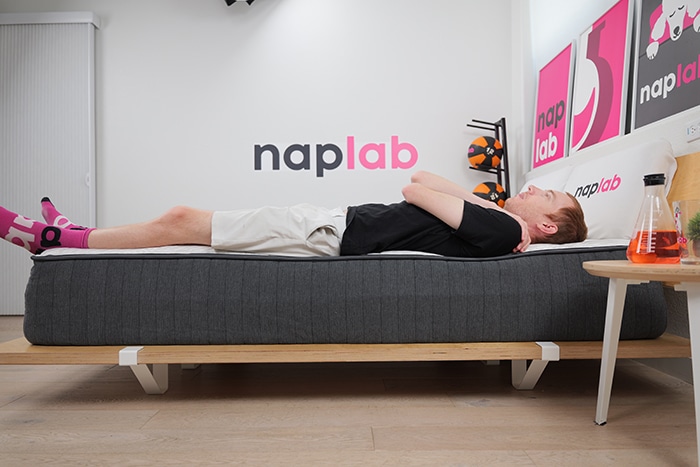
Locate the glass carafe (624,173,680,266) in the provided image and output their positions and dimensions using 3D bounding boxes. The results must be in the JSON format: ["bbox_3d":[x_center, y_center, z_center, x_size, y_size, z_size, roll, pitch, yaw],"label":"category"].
[{"bbox_3d":[0.768,-0.038,1.175,0.117,0.229,0.117,0,0,0],"label":"glass carafe"}]

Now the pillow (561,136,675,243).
[{"bbox_3d":[1.015,-0.148,1.855,0.155,0.390,0.650,18,0,-2],"label":"pillow"}]

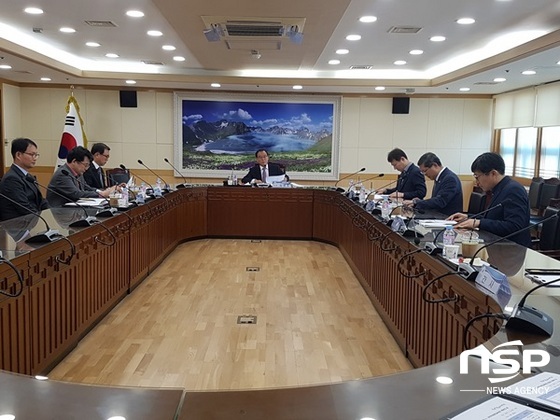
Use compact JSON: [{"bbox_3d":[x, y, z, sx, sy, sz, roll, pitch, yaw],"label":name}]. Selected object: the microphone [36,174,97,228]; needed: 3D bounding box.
[{"bbox_3d":[-1.511,-0.052,2.964,0.450,0.335,0.110,1,8,-1],"label":"microphone"}]

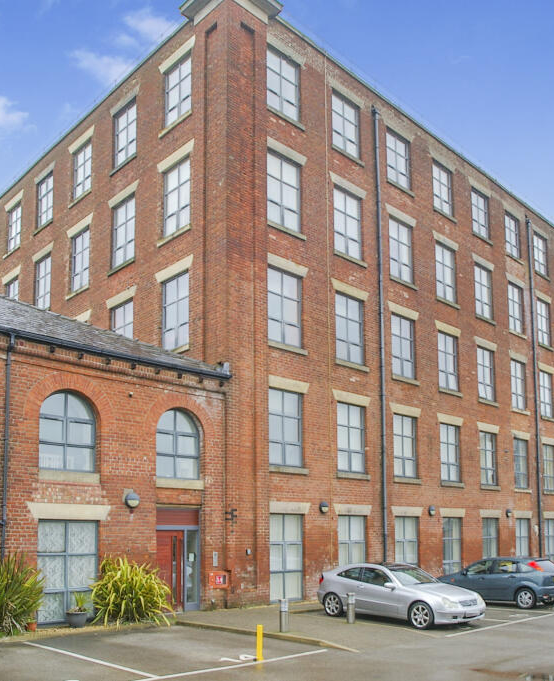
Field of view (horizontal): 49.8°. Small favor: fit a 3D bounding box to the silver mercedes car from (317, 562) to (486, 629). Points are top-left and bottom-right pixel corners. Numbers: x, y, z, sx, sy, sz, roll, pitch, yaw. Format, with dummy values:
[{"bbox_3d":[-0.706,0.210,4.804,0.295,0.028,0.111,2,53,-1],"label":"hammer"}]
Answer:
[{"bbox_3d":[3.104,6.506,15.500,1.740,1.400,4.340,13,-19,-40],"label":"silver mercedes car"}]

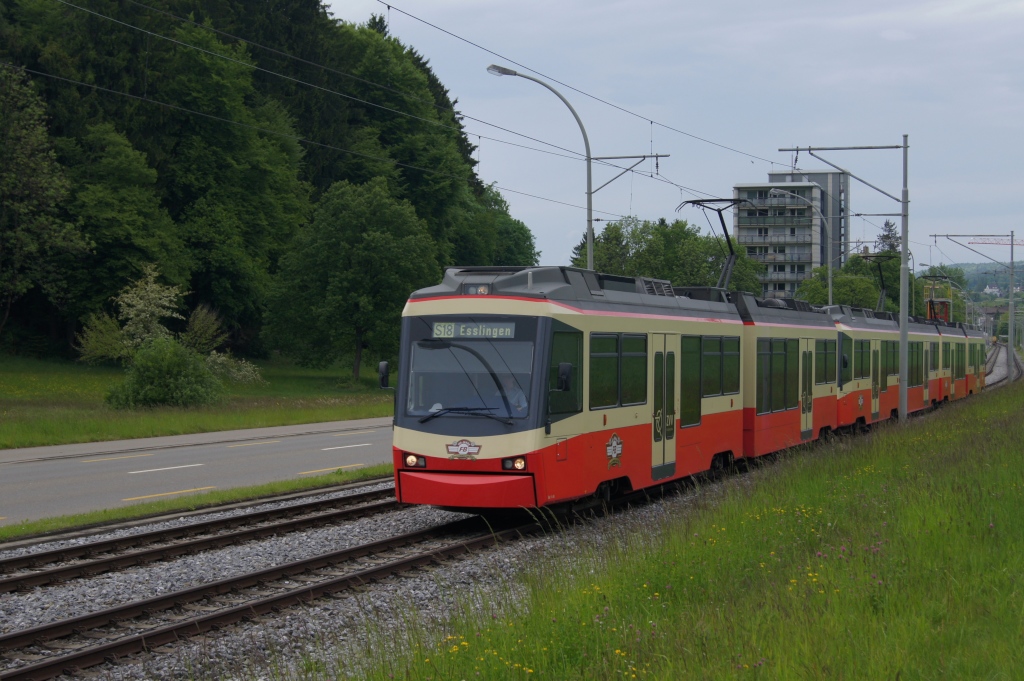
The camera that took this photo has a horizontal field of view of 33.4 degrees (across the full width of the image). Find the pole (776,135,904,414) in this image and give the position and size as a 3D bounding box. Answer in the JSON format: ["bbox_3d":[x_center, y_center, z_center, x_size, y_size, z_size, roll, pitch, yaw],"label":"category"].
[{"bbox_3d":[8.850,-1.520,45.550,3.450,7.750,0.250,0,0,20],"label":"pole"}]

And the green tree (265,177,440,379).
[{"bbox_3d":[-8.900,-3.450,95.000,9.800,11.400,9.600,0,0,0],"label":"green tree"}]

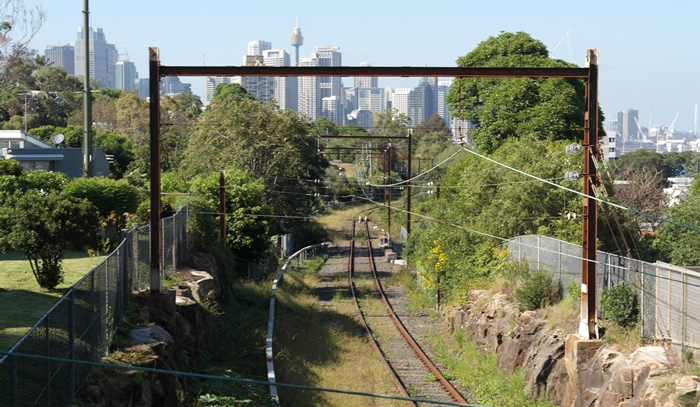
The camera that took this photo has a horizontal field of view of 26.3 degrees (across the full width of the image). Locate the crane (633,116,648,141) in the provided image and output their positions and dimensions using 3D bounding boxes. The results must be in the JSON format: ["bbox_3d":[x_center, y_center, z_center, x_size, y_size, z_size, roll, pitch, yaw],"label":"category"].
[{"bbox_3d":[582.009,-150.260,3000.000,32.060,48.080,9.000,0,3,0],"label":"crane"}]

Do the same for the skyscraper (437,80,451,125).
[{"bbox_3d":[231.034,-227.327,3700.000,34.590,153.200,35.000,0,3,4],"label":"skyscraper"}]

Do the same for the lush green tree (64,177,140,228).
[{"bbox_3d":[-10.082,0.081,61.000,3.100,2.360,2.800,0,3,-9],"label":"lush green tree"}]

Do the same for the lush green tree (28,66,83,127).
[{"bbox_3d":[-41.490,-14.988,210.515,7.800,8.600,7.000,0,2,0],"label":"lush green tree"}]

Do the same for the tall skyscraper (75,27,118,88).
[{"bbox_3d":[-532.748,-253.489,3150.000,89.400,233.500,65.000,0,3,-10],"label":"tall skyscraper"}]

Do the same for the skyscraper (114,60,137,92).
[{"bbox_3d":[-449.780,-206.358,3000.000,44.080,160.280,42.000,0,3,-8],"label":"skyscraper"}]

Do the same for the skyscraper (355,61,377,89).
[{"bbox_3d":[38.678,-243.054,3612.770,43.000,200.000,46.000,1,3,17],"label":"skyscraper"}]

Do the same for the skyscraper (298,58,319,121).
[{"bbox_3d":[-70.368,-174.059,2533.948,29.000,145.000,26.000,1,3,17],"label":"skyscraper"}]

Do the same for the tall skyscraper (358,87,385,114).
[{"bbox_3d":[45.942,-185.207,3194.709,50.000,125.000,34.000,1,3,17],"label":"tall skyscraper"}]

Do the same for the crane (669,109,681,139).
[{"bbox_3d":[783.633,-183.253,3611.553,36.000,92.000,9.000,0,2,0],"label":"crane"}]

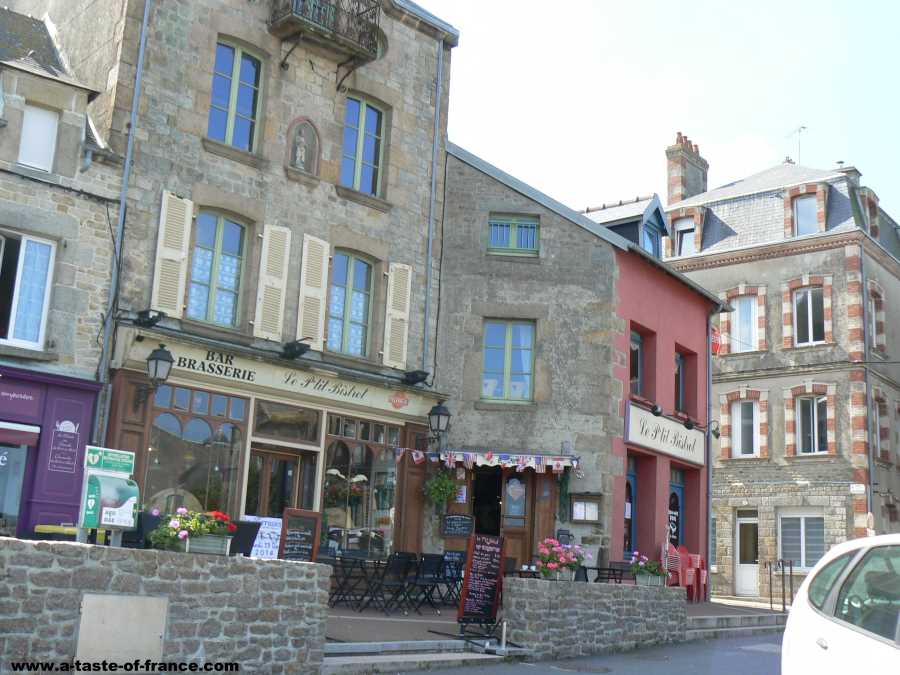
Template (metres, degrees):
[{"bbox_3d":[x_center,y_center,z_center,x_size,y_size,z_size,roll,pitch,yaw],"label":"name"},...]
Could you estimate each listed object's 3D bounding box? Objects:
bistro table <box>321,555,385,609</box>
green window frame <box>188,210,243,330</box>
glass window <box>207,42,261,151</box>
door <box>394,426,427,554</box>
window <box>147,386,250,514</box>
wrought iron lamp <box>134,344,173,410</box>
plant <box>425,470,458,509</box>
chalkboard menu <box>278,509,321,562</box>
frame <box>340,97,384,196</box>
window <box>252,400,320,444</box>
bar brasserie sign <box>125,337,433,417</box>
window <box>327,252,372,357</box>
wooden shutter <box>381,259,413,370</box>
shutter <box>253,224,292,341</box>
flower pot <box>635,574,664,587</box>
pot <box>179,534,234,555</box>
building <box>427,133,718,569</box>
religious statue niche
[{"bbox_3d":[-1.352,3.419,15.300,0.720,0.730,0.660,15,-18,-40],"label":"bistro table"},{"bbox_3d":[-3.808,-1.116,17.862,0.100,1.850,1.000,-10,-18,44],"label":"green window frame"},{"bbox_3d":[-3.643,-4.120,18.567,0.100,1.870,1.000,-10,-18,44],"label":"glass window"},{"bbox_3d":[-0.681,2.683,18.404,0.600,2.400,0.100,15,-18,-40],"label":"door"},{"bbox_3d":[-3.879,1.924,16.871,0.100,2.180,1.730,-10,-18,44],"label":"window"},{"bbox_3d":[-4.389,0.584,16.001,0.720,0.950,0.340,-10,-18,44],"label":"wrought iron lamp"},{"bbox_3d":[-0.142,2.542,18.263,0.550,0.630,0.500,2,-14,4],"label":"plant"},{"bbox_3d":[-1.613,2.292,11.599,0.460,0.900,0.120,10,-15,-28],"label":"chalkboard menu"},{"bbox_3d":[-1.533,-3.327,19.003,0.870,1.680,0.120,15,-18,-40],"label":"frame"},{"bbox_3d":[-2.705,1.465,18.284,0.100,0.600,1.420,-10,-18,44],"label":"window"},{"bbox_3d":[-2.526,0.787,18.198,0.180,0.520,6.150,-10,-18,44],"label":"bar brasserie sign"},{"bbox_3d":[-1.826,-0.603,19.823,0.100,1.860,0.970,-10,-18,44],"label":"window"},{"bbox_3d":[-0.897,-0.365,18.795,0.500,1.840,0.050,15,-18,-40],"label":"wooden shutter"},{"bbox_3d":[-2.957,-0.923,18.382,0.050,1.970,0.560,-10,-18,44],"label":"shutter"},{"bbox_3d":[2.789,3.421,15.453,0.240,0.170,0.370,-10,-18,44],"label":"flower pot"},{"bbox_3d":[-2.414,2.018,10.644,0.540,0.190,0.200,15,-18,-40],"label":"pot"},{"bbox_3d":[2.504,1.092,21.437,5.200,8.100,4.700,2,-14,4],"label":"building"},{"bbox_3d":[-2.629,-3.369,19.338,0.280,1.050,0.670,-10,-18,44],"label":"religious statue niche"}]

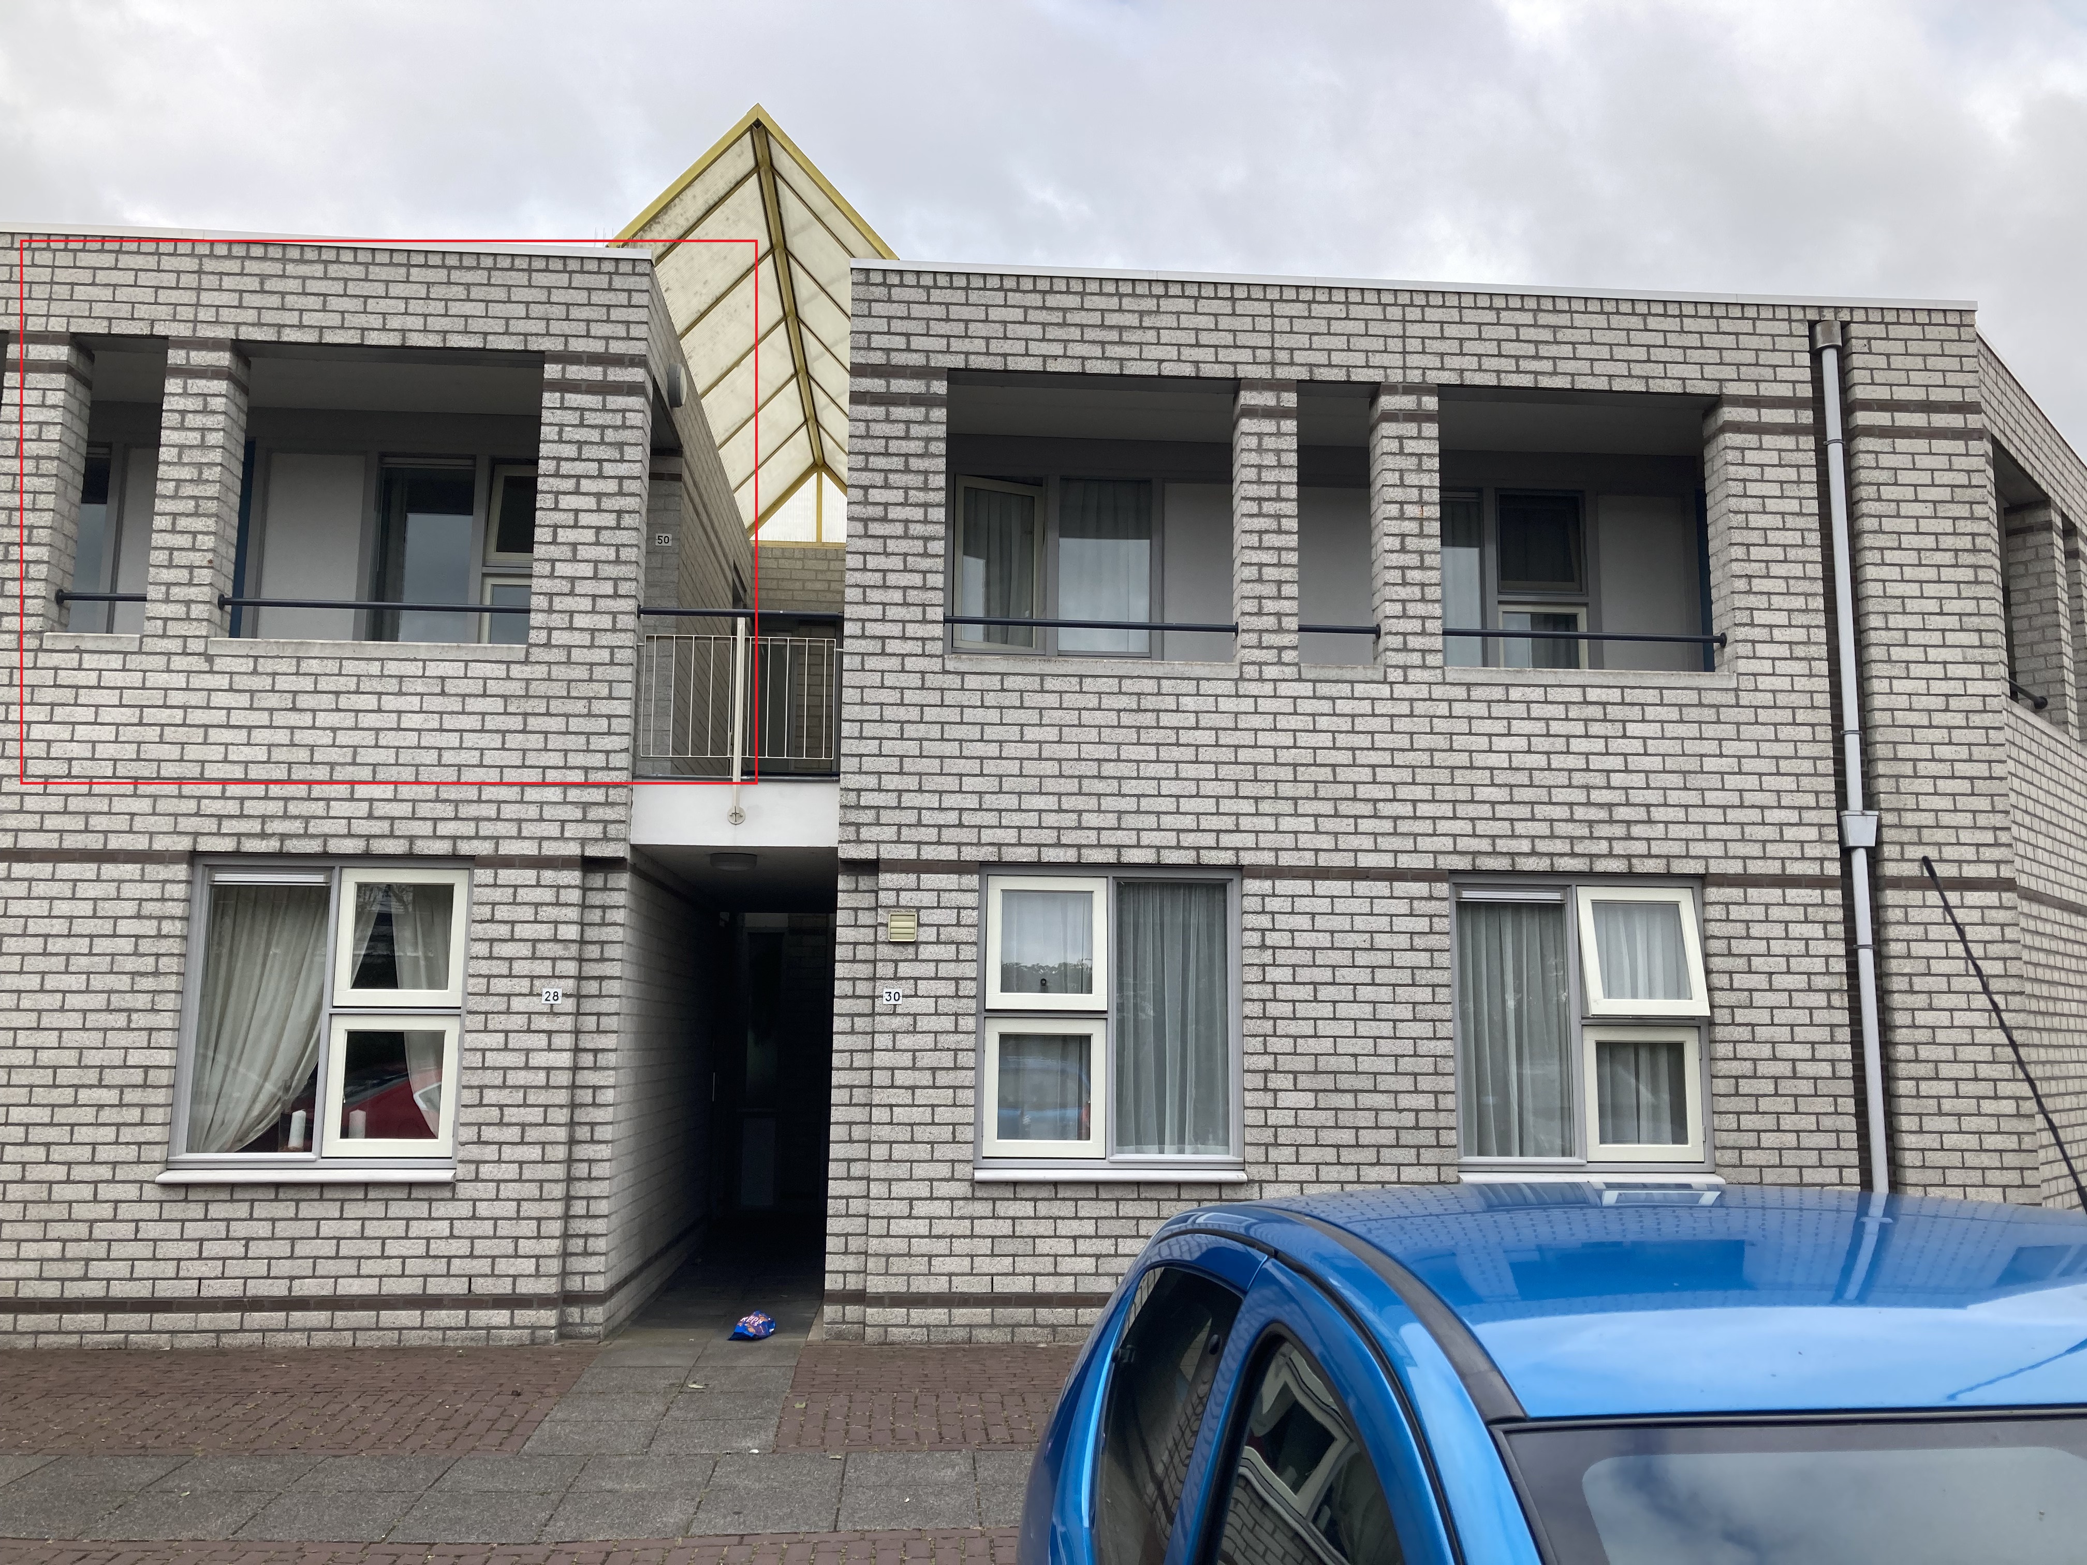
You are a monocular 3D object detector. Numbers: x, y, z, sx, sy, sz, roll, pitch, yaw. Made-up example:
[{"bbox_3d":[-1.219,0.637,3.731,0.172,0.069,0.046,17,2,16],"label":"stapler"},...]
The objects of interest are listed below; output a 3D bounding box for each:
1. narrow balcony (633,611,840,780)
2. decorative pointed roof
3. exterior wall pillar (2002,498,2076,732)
[{"bbox_3d":[-1.679,-0.477,9.346,1.120,0.950,0.090,1,-8,-4],"label":"narrow balcony"},{"bbox_3d":[-1.859,-3.016,12.652,1.600,0.940,6.000,1,-8,-4],"label":"decorative pointed roof"},{"bbox_3d":[7.059,-1.130,11.960,0.320,1.670,0.350,-7,-11,41],"label":"exterior wall pillar"}]

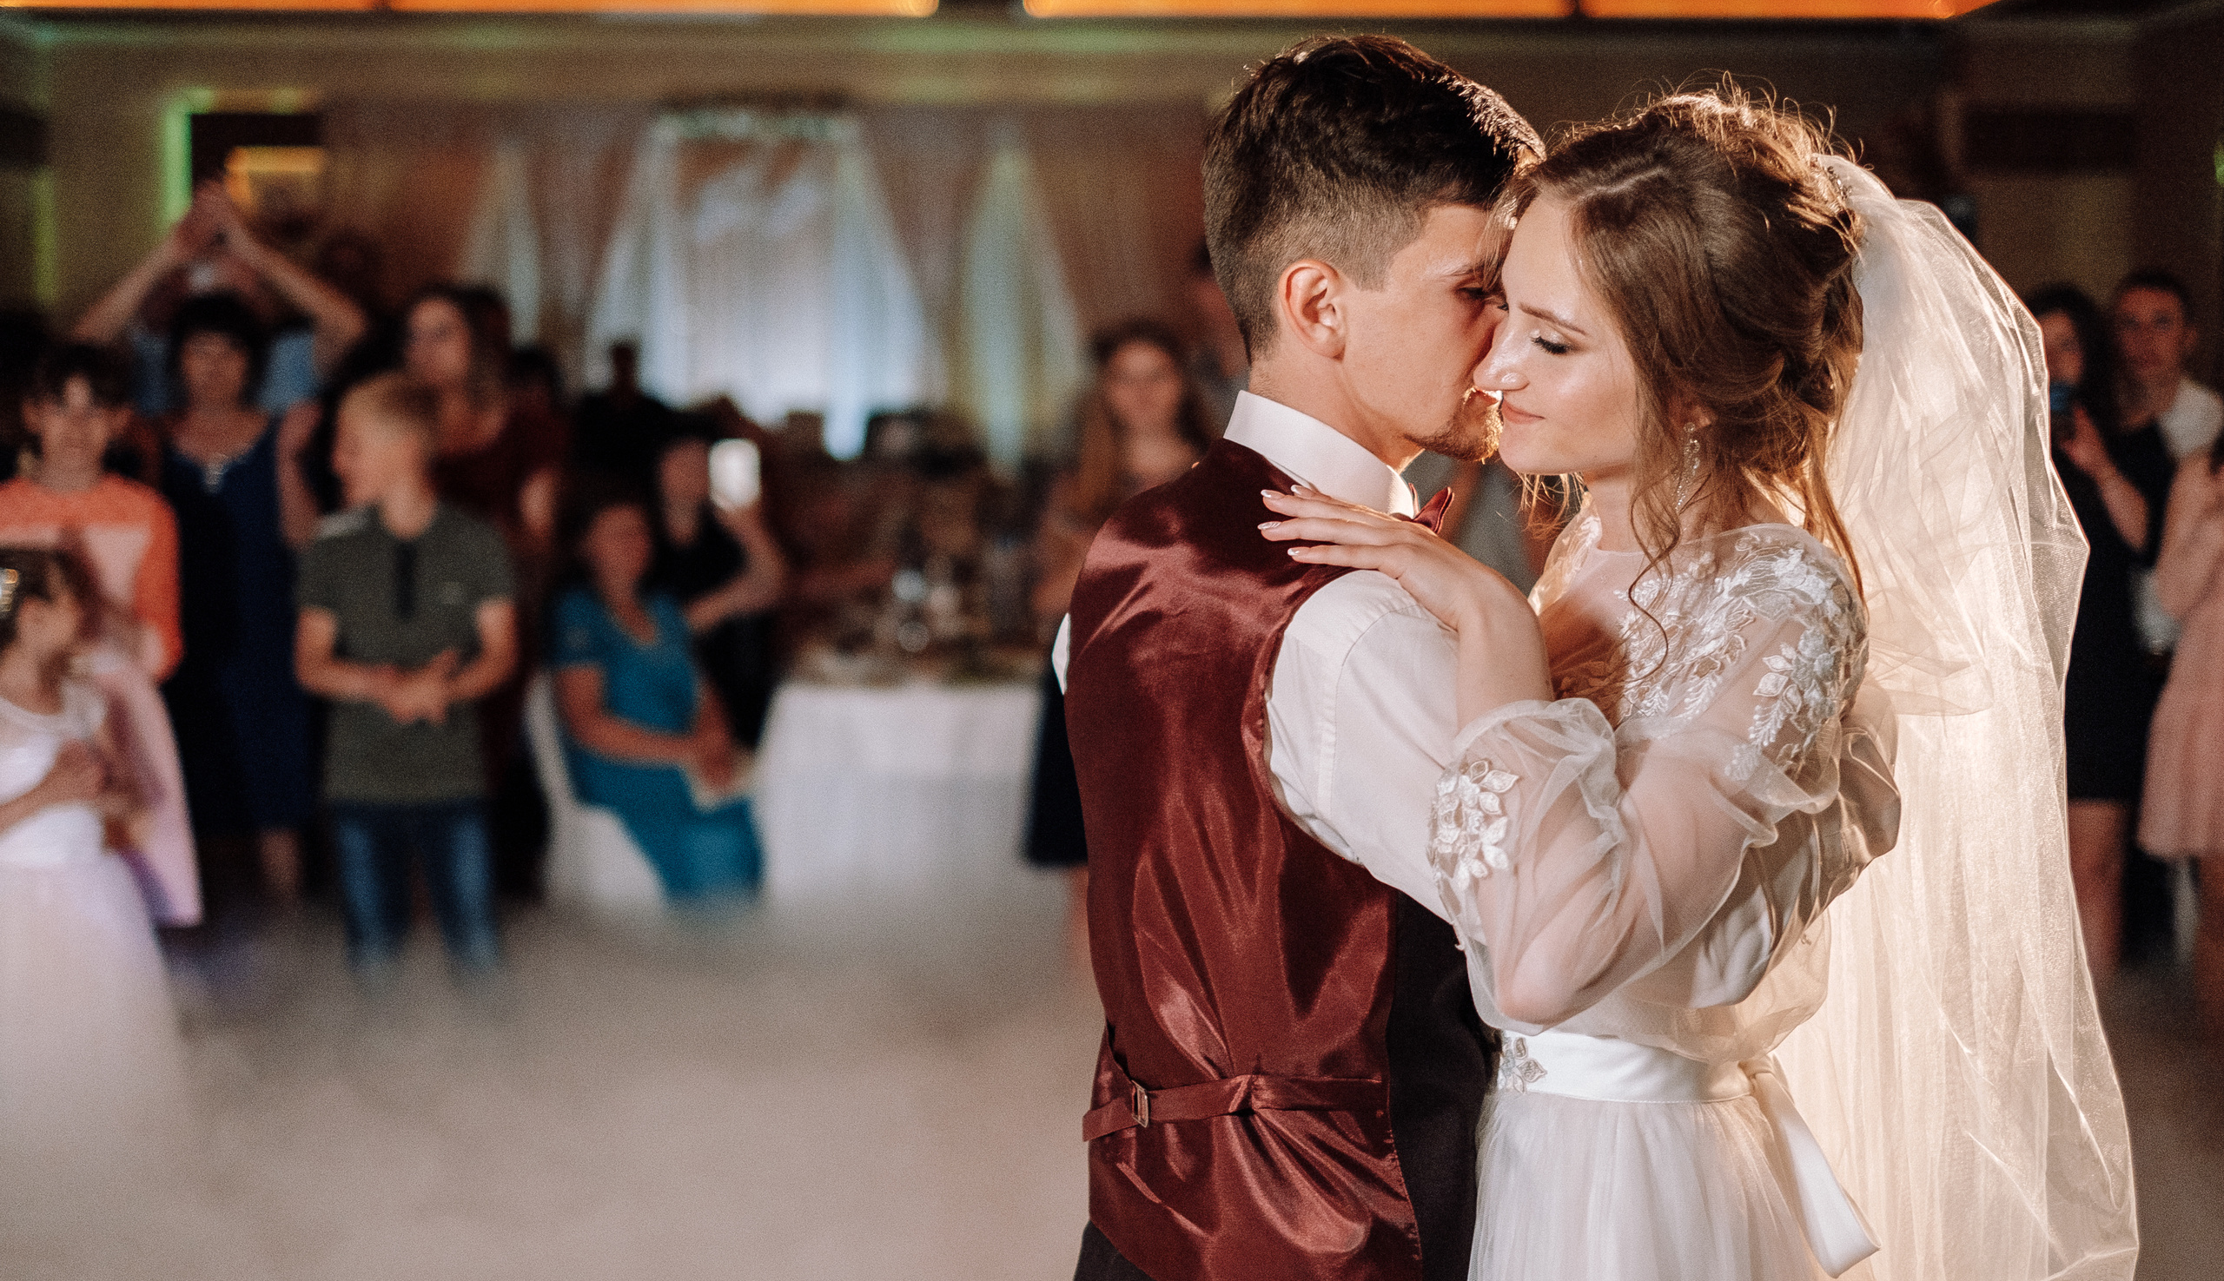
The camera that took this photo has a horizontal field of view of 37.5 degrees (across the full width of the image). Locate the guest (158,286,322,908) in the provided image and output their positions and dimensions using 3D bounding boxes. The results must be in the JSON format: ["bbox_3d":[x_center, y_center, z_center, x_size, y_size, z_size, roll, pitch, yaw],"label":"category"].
[{"bbox_3d":[-1.934,0.080,7.239,0.440,1.691,0.350,-1,5,-13],"label":"guest"}]

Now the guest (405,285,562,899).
[{"bbox_3d":[-1.351,0.097,7.040,0.420,1.696,0.330,-1,5,-9],"label":"guest"}]

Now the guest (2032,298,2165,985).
[{"bbox_3d":[2.064,0.105,6.940,0.420,1.698,0.400,3,6,27],"label":"guest"}]

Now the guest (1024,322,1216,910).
[{"bbox_3d":[0.048,0.116,7.242,0.440,1.619,0.300,0,5,3],"label":"guest"}]

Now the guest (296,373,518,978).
[{"bbox_3d":[-1.296,0.275,6.052,0.410,1.524,0.300,-1,5,-10],"label":"guest"}]

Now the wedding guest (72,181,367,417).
[{"bbox_3d":[-2.186,-0.128,8.023,0.720,1.960,0.400,-2,6,-16],"label":"wedding guest"}]

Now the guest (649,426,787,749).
[{"bbox_3d":[-0.908,0.214,7.452,0.440,1.385,0.550,-1,5,-9],"label":"guest"}]

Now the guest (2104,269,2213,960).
[{"bbox_3d":[2.299,0.060,7.237,0.460,1.732,0.330,2,6,22],"label":"guest"}]

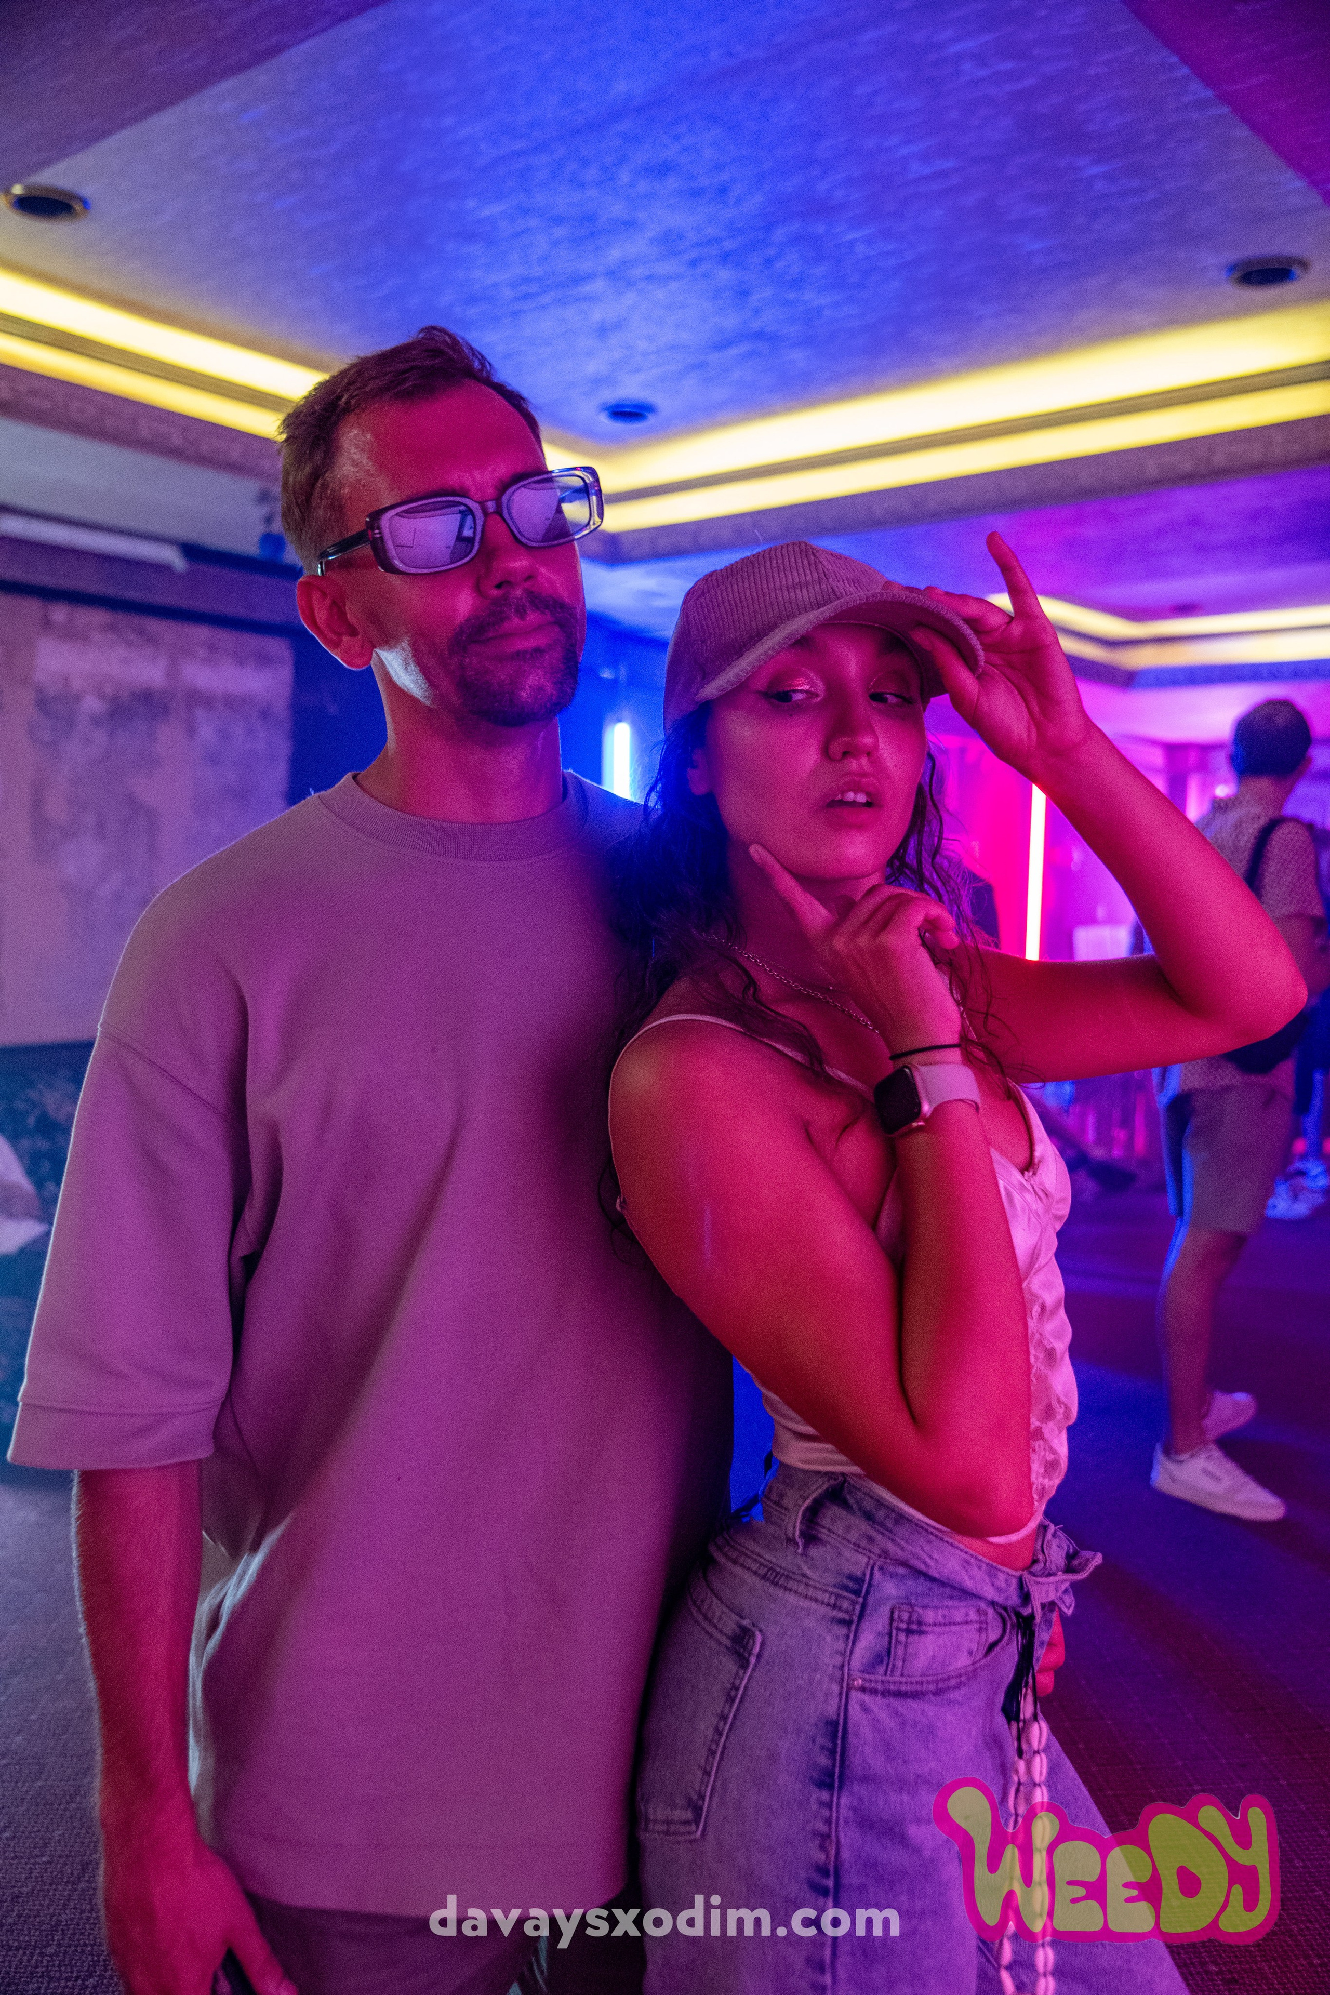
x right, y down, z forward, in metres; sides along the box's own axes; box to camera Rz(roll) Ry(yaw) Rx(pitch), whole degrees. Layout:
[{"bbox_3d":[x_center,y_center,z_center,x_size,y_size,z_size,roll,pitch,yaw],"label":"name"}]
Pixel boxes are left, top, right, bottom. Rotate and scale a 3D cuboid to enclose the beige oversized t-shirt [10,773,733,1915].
[{"bbox_3d":[-0.135,0.200,1.130,0.580,0.690,0.310,1,4,-23],"label":"beige oversized t-shirt"}]

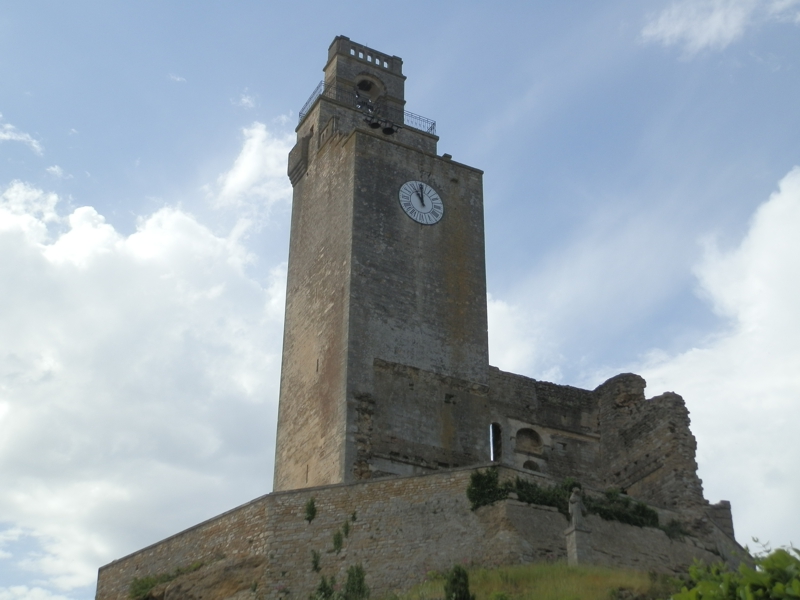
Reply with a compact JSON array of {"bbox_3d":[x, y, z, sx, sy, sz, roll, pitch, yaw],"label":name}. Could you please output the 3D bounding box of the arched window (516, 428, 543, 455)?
[{"bbox_3d":[6.188,6.981,53.110,1.613,1.310,0.504,15,-32,-25],"label":"arched window"}]

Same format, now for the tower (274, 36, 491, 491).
[{"bbox_3d":[-0.843,-2.454,58.869,7.924,32.060,8.316,15,-32,-25],"label":"tower"}]

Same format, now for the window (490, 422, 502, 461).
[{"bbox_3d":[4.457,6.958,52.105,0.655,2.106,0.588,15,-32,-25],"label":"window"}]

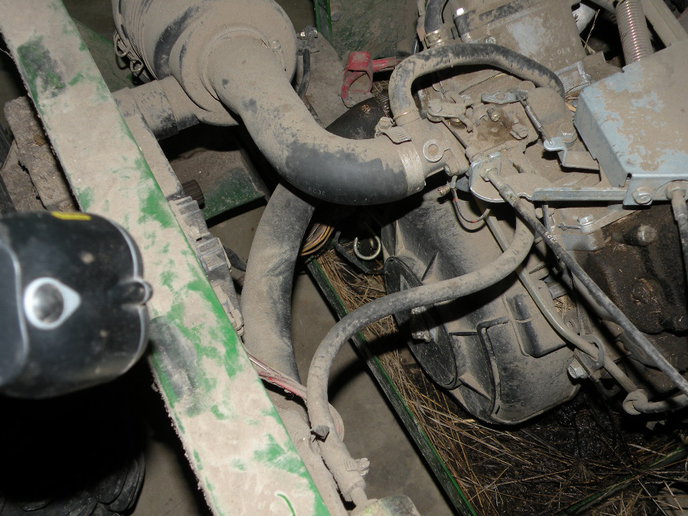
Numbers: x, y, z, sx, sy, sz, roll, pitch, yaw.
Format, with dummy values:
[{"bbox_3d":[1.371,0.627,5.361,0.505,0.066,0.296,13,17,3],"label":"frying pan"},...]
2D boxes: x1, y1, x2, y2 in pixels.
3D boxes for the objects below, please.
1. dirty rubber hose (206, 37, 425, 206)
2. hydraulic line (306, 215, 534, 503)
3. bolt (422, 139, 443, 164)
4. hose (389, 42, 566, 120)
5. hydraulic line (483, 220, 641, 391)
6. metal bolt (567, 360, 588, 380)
[{"bbox_3d":[-0.027,-0.106,0.713,0.229,0.060,0.099,32,57,17],"label":"dirty rubber hose"},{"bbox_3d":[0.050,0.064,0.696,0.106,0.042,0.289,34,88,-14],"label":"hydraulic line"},{"bbox_3d":[0.072,-0.088,0.680,0.017,0.009,0.017,0,88,5],"label":"bolt"},{"bbox_3d":[0.119,-0.161,0.746,0.207,0.037,0.072,-10,82,-35],"label":"hose"},{"bbox_3d":[0.179,0.037,0.724,0.018,0.018,0.212,5,39,-39],"label":"hydraulic line"},{"bbox_3d":[0.192,0.092,0.685,0.012,0.016,0.016,-20,49,-18],"label":"metal bolt"}]

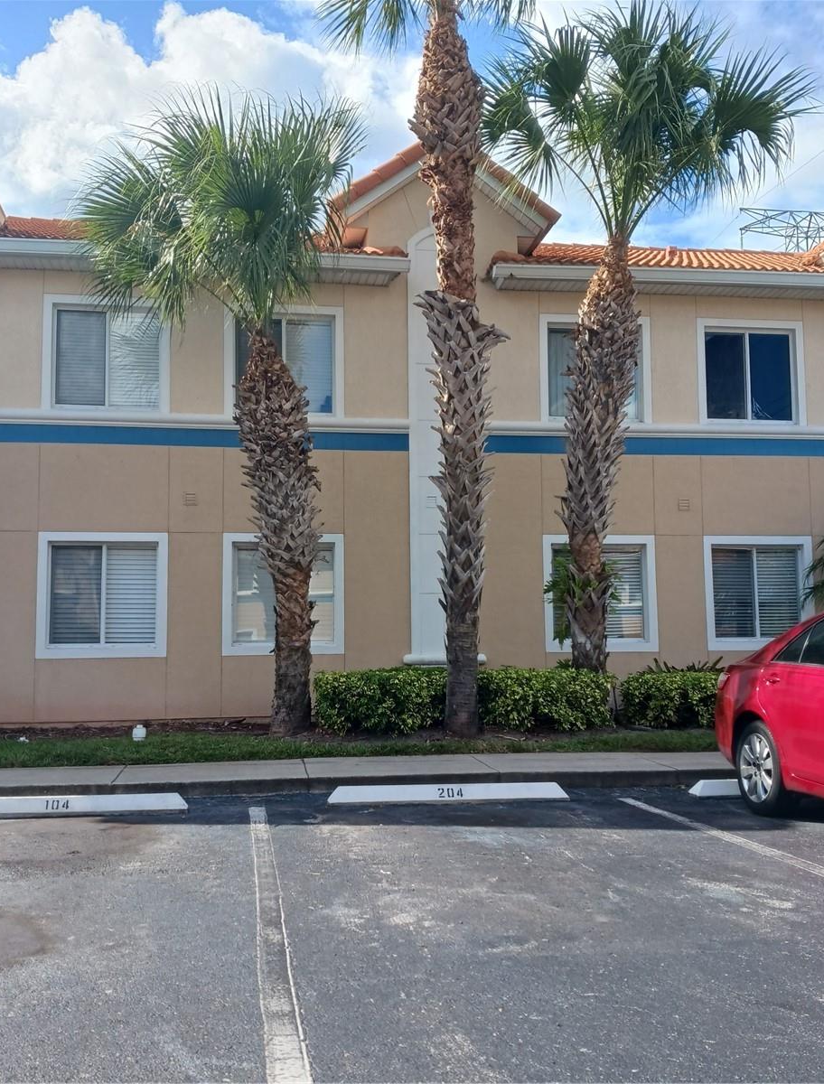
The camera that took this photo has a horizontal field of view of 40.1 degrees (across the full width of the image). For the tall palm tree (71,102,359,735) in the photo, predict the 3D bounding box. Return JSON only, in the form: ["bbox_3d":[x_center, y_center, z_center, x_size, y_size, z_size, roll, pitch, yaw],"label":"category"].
[{"bbox_3d":[-2.105,-1.484,12.467,3.180,7.200,2.900,0,-5,-9],"label":"tall palm tree"}]

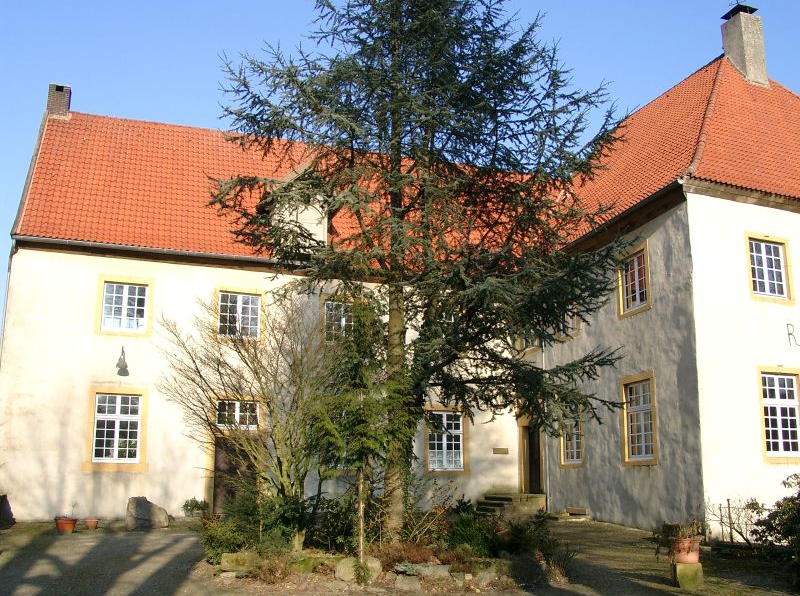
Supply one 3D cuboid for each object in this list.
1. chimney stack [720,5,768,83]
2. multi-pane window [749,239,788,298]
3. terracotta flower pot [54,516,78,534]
[{"bbox_3d":[12.566,-9.035,28.671,0.961,2.904,0.937,5,-14,-19],"label":"chimney stack"},{"bbox_3d":[10.278,-0.814,21.900,1.360,1.530,0.150,6,-14,-23],"label":"multi-pane window"},{"bbox_3d":[-8.341,5.685,19.652,0.590,0.423,0.590,5,-14,-21],"label":"terracotta flower pot"}]

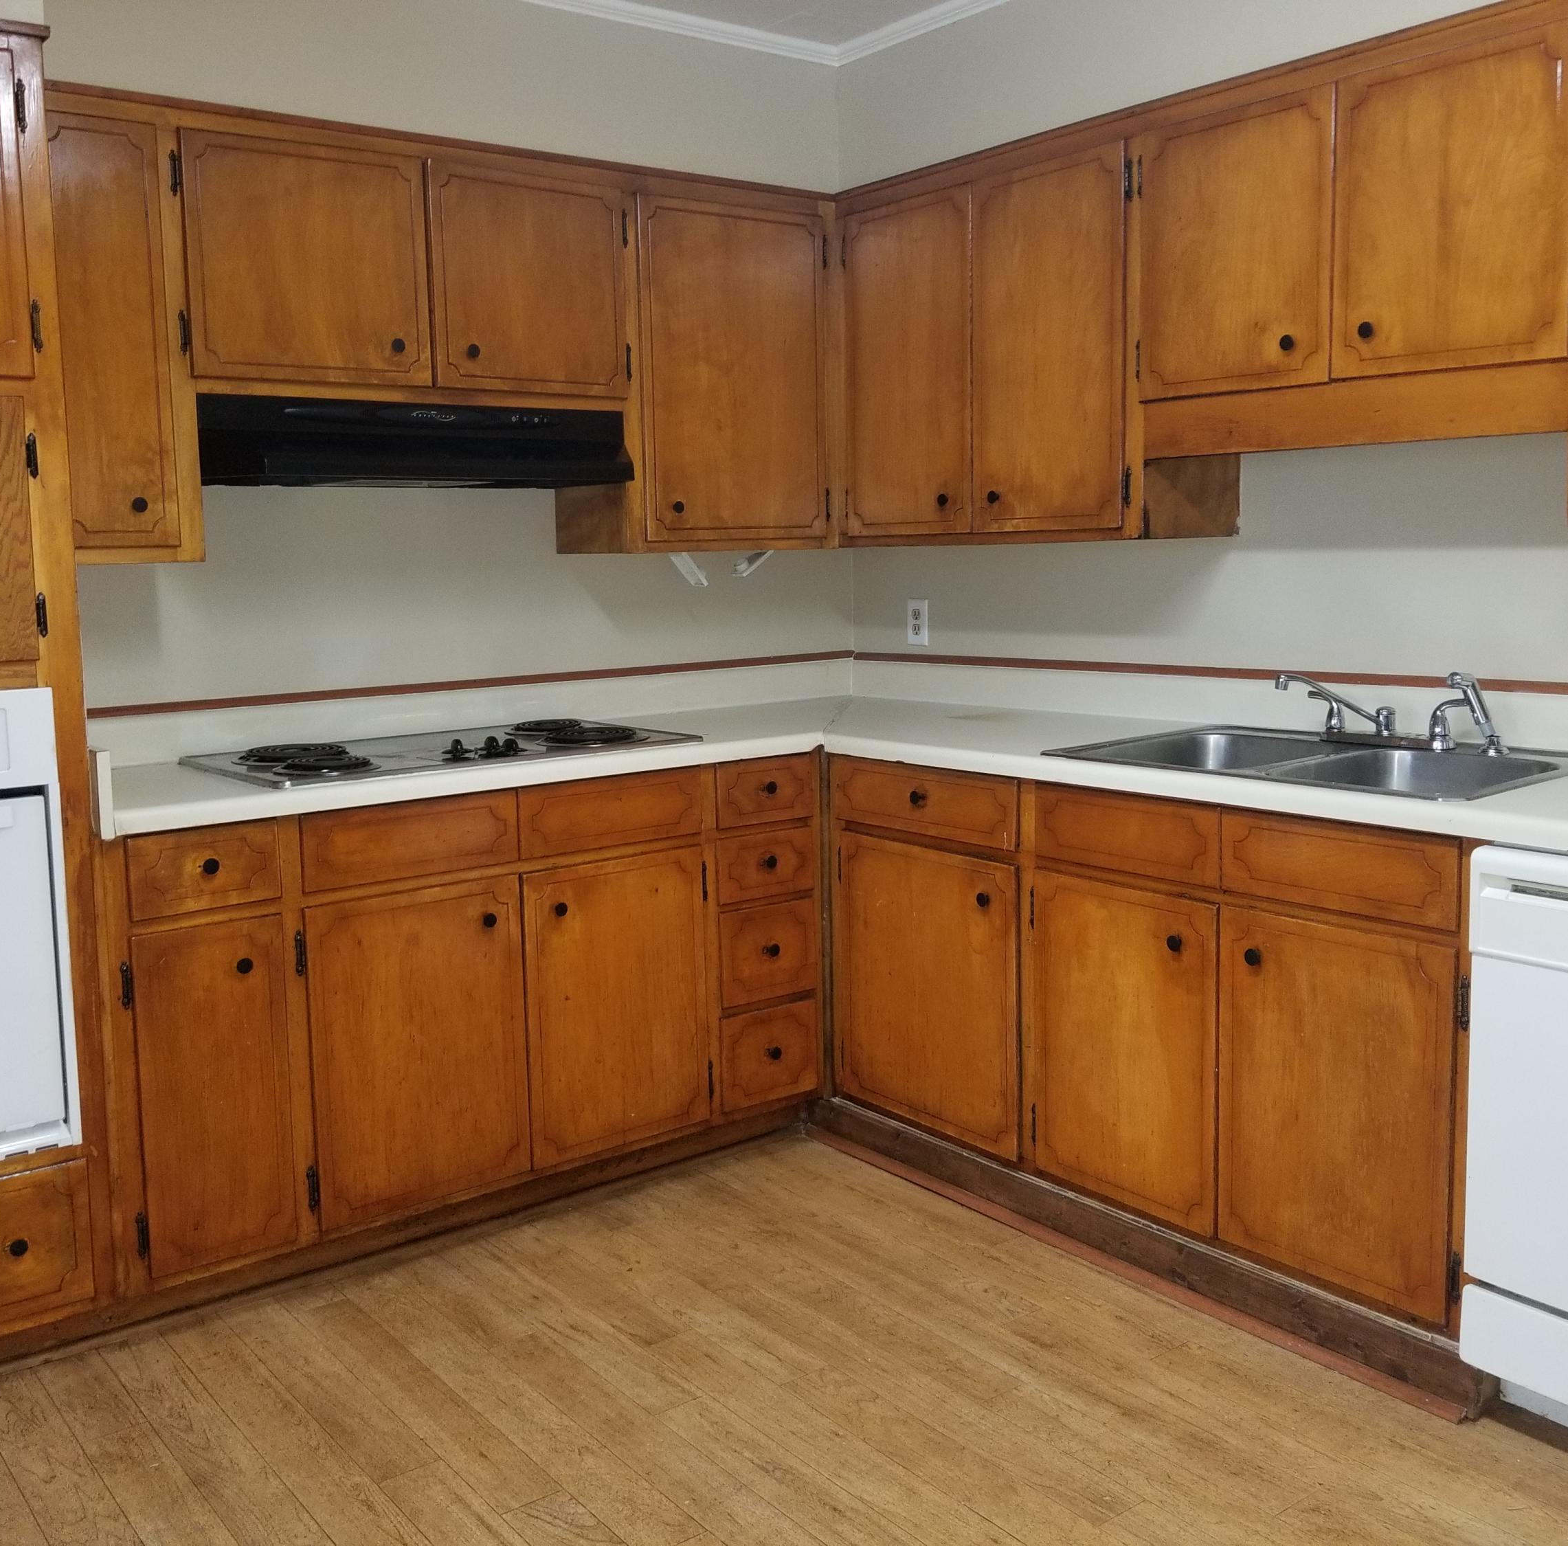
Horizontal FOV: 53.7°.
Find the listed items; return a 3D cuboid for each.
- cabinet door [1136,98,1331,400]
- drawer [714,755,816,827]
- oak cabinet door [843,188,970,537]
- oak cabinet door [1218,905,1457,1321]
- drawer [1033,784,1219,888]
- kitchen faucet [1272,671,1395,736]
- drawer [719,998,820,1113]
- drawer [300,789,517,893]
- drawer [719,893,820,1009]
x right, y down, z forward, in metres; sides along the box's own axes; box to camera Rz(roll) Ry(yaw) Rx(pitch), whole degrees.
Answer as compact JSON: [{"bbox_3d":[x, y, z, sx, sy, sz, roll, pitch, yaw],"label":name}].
[{"bbox_3d":[0.812,-0.933,2.787,0.022,0.490,0.405,-7,10,-38],"label":"cabinet door"},{"bbox_3d":[-0.146,0.021,3.444,0.253,0.134,0.380,-7,10,-36],"label":"drawer"},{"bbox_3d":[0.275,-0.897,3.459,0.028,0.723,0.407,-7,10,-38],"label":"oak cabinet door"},{"bbox_3d":[0.868,0.525,2.453,0.022,0.582,0.403,-7,10,-38],"label":"oak cabinet door"},{"bbox_3d":[0.761,0.084,2.836,0.430,0.146,0.404,-7,10,-38],"label":"drawer"},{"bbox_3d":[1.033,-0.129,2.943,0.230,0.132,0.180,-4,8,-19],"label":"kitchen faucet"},{"bbox_3d":[-0.161,0.585,3.479,0.254,0.203,0.430,-7,10,-38],"label":"drawer"},{"bbox_3d":[-0.789,0.099,2.921,0.409,0.135,0.430,-7,10,-38],"label":"drawer"},{"bbox_3d":[-0.164,0.362,3.451,0.252,0.204,0.430,-7,10,-38],"label":"drawer"}]

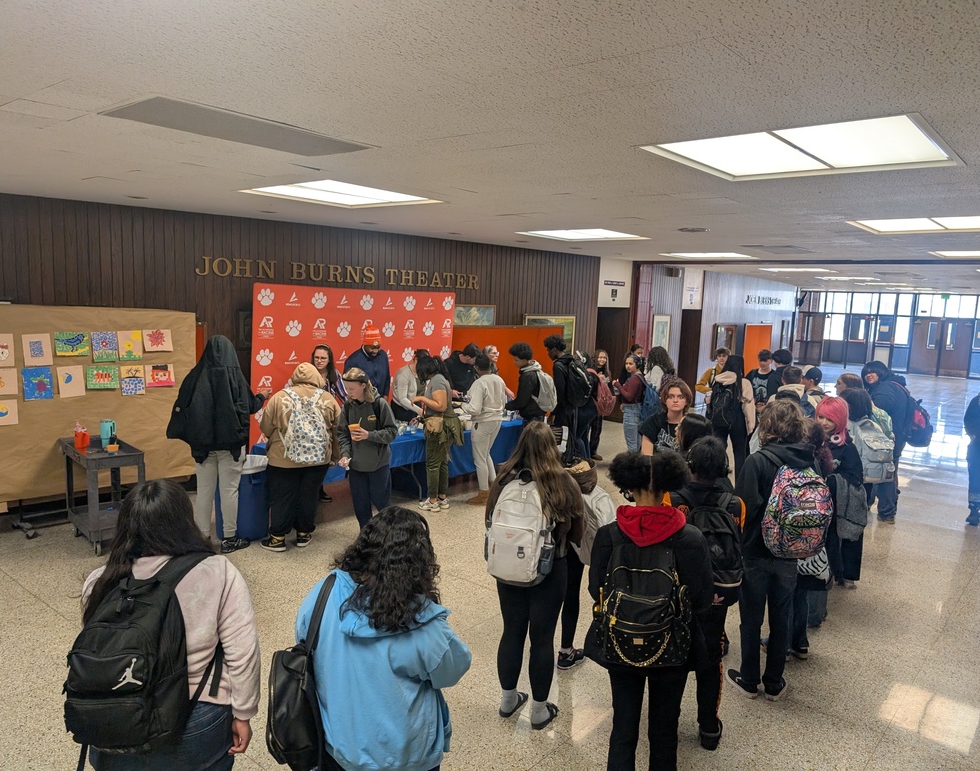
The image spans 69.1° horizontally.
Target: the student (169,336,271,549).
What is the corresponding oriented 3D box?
[{"bbox_3d":[-2.311,0.483,6.223,0.680,1.850,0.520,4,7,15],"label":"student"}]

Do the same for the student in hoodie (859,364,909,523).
[{"bbox_3d":[4.437,0.632,7.786,0.500,1.720,0.480,-5,10,-45],"label":"student in hoodie"}]

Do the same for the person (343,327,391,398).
[{"bbox_3d":[-1.405,0.274,8.220,0.580,1.900,0.400,-3,9,-37],"label":"person"}]

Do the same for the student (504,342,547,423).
[{"bbox_3d":[0.447,0.342,8.950,0.580,1.710,0.500,5,8,19],"label":"student"}]

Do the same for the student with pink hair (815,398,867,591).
[{"bbox_3d":[2.884,0.883,5.850,0.380,1.600,0.470,-1,8,-25],"label":"student with pink hair"}]

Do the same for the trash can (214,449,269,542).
[{"bbox_3d":[-2.274,1.024,6.542,0.540,0.700,0.540,0,8,-19],"label":"trash can"}]

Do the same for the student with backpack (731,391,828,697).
[{"bbox_3d":[1.681,0.972,4.200,0.500,1.760,0.530,1,7,-8],"label":"student with backpack"}]

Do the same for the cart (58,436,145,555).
[{"bbox_3d":[-3.453,0.967,6.349,0.450,0.860,0.910,-5,10,-42],"label":"cart"}]

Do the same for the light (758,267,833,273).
[{"bbox_3d":[6.349,-2.374,14.585,1.220,0.070,1.220,8,9,40],"label":"light"}]

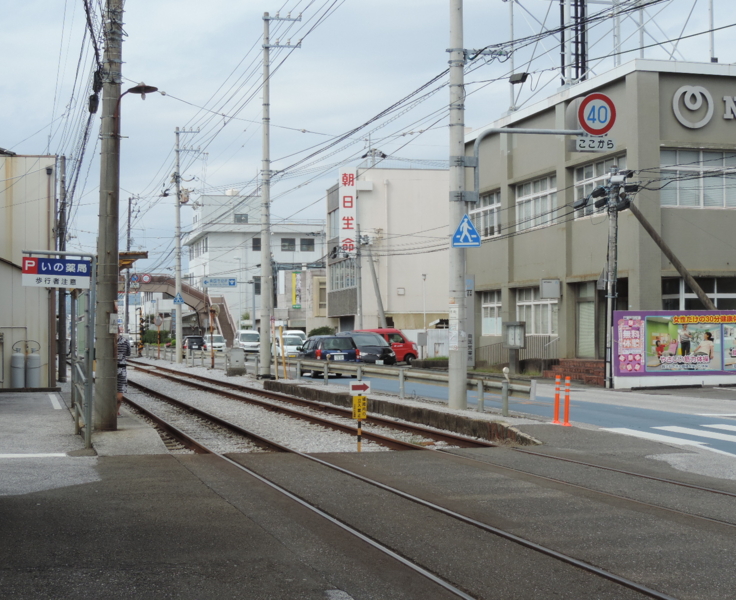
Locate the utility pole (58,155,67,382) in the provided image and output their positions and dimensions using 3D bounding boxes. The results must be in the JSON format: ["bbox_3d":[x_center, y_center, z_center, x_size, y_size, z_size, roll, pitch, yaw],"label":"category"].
[{"bbox_3d":[-10.350,-1.053,43.047,0.260,7.650,0.260,0,-2,-14],"label":"utility pole"}]

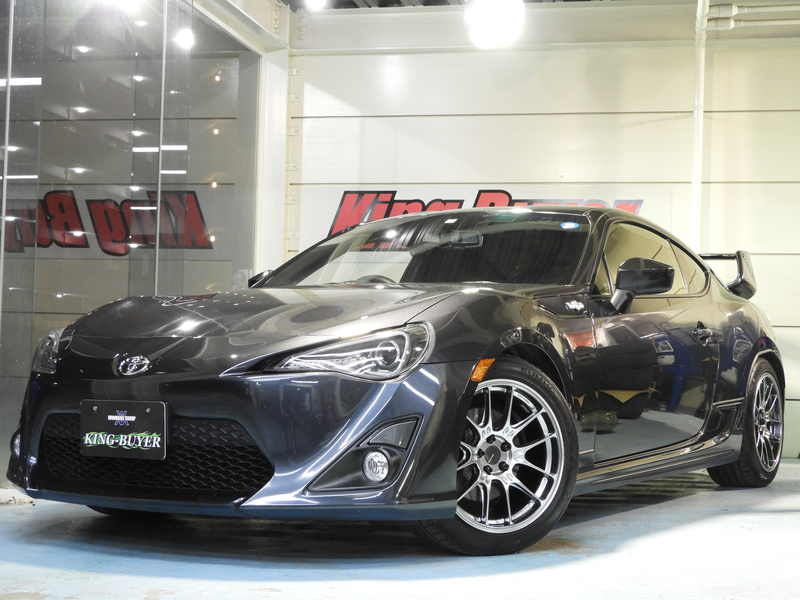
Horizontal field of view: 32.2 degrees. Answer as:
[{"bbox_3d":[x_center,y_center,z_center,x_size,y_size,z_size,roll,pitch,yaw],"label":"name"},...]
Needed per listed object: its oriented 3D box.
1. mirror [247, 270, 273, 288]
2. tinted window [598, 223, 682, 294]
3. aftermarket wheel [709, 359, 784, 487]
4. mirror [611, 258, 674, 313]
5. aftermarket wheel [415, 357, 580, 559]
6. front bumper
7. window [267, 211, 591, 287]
[{"bbox_3d":[-0.629,-0.047,6.071,0.200,0.180,0.150,0,-2,31],"label":"mirror"},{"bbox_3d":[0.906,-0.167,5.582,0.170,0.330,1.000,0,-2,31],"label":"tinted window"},{"bbox_3d":[1.640,0.573,6.582,0.230,0.630,0.630,0,-2,31],"label":"aftermarket wheel"},{"bbox_3d":[0.899,-0.055,5.148,0.205,0.190,0.150,0,-2,31],"label":"mirror"},{"bbox_3d":[0.265,0.486,4.399,0.630,0.630,0.230,2,-2,-32],"label":"aftermarket wheel"},{"bbox_3d":[-0.664,0.408,4.303,1.740,0.490,0.570,0,-2,31],"label":"front bumper"},{"bbox_3d":[0.080,-0.204,5.526,1.380,0.360,0.840,0,-2,31],"label":"window"}]

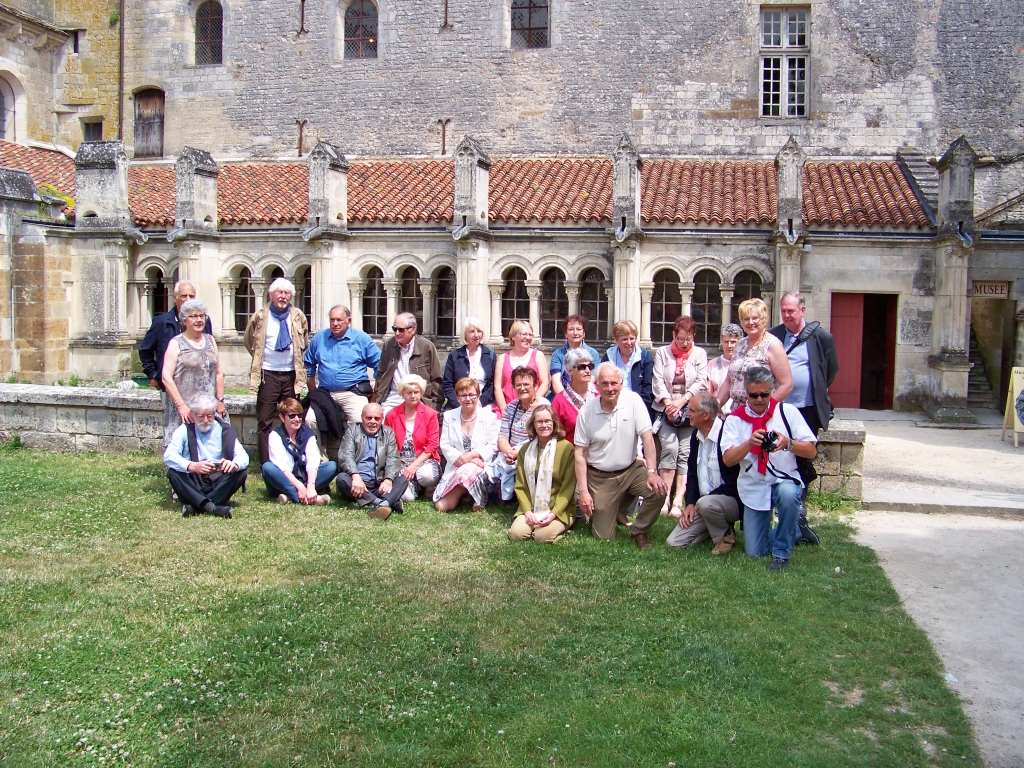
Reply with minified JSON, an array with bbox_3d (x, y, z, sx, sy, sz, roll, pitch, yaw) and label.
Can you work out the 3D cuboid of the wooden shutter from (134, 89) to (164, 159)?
[{"bbox_3d":[-8.140,-5.849,21.920,0.775,1.612,0.100,2,5,10],"label":"wooden shutter"}]

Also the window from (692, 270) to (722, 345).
[{"bbox_3d":[3.481,-1.362,17.386,0.551,1.350,0.180,2,6,12],"label":"window"}]

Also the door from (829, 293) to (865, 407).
[{"bbox_3d":[5.675,-0.565,16.573,0.586,1.991,0.080,2,5,10],"label":"door"}]

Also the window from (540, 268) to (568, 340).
[{"bbox_3d":[0.763,-1.426,17.514,0.507,1.291,0.150,2,5,10],"label":"window"}]

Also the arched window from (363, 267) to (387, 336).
[{"bbox_3d":[-2.609,-1.573,18.677,0.552,1.348,0.180,2,6,12],"label":"arched window"}]

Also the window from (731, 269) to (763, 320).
[{"bbox_3d":[4.156,-1.347,17.242,0.559,1.358,0.180,2,6,12],"label":"window"}]

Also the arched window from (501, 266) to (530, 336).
[{"bbox_3d":[0.050,-1.468,17.633,0.522,1.308,0.150,2,5,10],"label":"arched window"}]

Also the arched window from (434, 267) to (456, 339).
[{"bbox_3d":[-1.196,-1.529,18.377,0.549,1.356,0.180,2,6,12],"label":"arched window"}]

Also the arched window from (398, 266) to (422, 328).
[{"bbox_3d":[-1.872,-1.527,17.959,0.487,1.270,0.150,2,5,10],"label":"arched window"}]

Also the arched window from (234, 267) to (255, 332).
[{"bbox_3d":[-5.097,-1.593,18.513,0.488,1.282,0.150,2,5,10],"label":"arched window"}]

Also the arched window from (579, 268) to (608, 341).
[{"bbox_3d":[1.511,-1.445,17.802,0.564,1.344,0.180,2,6,12],"label":"arched window"}]

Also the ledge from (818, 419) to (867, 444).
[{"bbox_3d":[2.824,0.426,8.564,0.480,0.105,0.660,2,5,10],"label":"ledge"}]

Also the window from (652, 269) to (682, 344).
[{"bbox_3d":[2.792,-1.387,17.532,0.556,1.360,0.180,2,6,12],"label":"window"}]

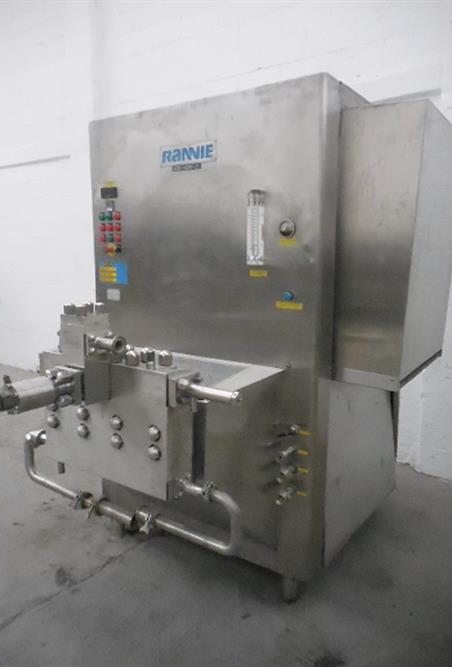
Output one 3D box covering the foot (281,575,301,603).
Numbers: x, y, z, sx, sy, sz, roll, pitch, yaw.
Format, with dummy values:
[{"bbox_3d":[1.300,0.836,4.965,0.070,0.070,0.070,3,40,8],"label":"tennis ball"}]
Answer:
[{"bbox_3d":[0.244,0.954,1.833,0.056,0.132,0.056,7,12,33],"label":"foot"}]

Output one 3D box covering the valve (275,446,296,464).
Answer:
[{"bbox_3d":[0.207,0.417,1.648,0.035,0.040,0.110,7,12,33],"label":"valve"}]

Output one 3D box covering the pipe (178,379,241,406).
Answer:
[{"bbox_3d":[-0.047,0.139,1.194,0.192,0.031,0.030,7,12,33],"label":"pipe"}]

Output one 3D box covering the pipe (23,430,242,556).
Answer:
[{"bbox_3d":[-0.338,0.456,1.446,0.903,0.207,0.062,7,12,33],"label":"pipe"}]

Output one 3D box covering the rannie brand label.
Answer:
[{"bbox_3d":[-0.135,-0.655,1.764,0.260,0.066,0.006,7,12,33],"label":"rannie brand label"}]

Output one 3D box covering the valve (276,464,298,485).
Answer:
[{"bbox_3d":[0.212,0.486,1.657,0.038,0.050,0.100,7,12,33],"label":"valve"}]

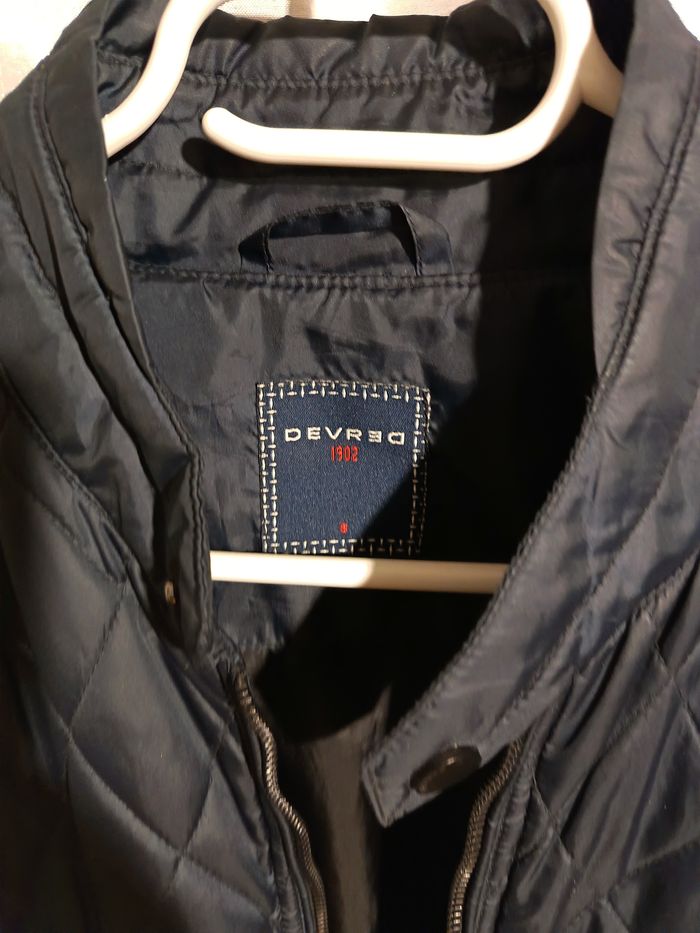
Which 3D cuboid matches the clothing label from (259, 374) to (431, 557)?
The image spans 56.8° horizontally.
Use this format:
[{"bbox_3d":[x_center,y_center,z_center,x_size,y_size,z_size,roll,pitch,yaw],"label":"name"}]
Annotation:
[{"bbox_3d":[-0.003,0.002,0.215,0.056,0.059,0.003,1,19,0],"label":"clothing label"}]

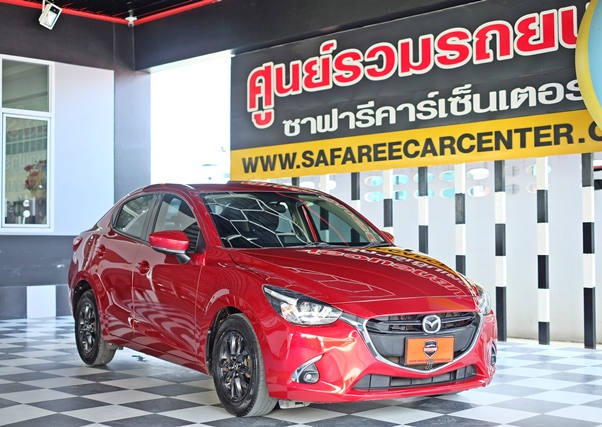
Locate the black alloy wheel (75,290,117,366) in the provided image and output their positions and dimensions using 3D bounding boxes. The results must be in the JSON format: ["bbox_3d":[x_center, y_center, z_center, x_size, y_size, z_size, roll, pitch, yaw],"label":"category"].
[{"bbox_3d":[-1.686,0.932,7.736,0.195,0.625,0.625,1,-2,-32],"label":"black alloy wheel"}]

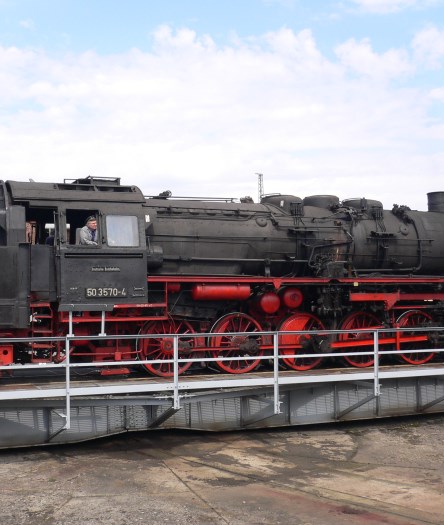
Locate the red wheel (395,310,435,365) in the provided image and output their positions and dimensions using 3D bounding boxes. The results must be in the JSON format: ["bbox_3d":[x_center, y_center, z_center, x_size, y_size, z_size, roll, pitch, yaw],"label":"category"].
[{"bbox_3d":[4.921,1.899,18.008,1.400,1.400,0.160,1,-2,-22],"label":"red wheel"}]

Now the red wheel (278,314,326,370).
[{"bbox_3d":[1.862,1.851,16.773,1.400,1.400,0.160,1,-2,-22],"label":"red wheel"}]

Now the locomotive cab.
[{"bbox_3d":[-3.356,-0.450,15.546,2.740,2.920,3.000,1,-2,-22],"label":"locomotive cab"}]

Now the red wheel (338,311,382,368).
[{"bbox_3d":[3.391,1.875,17.391,1.400,1.400,0.160,1,-2,-22],"label":"red wheel"}]

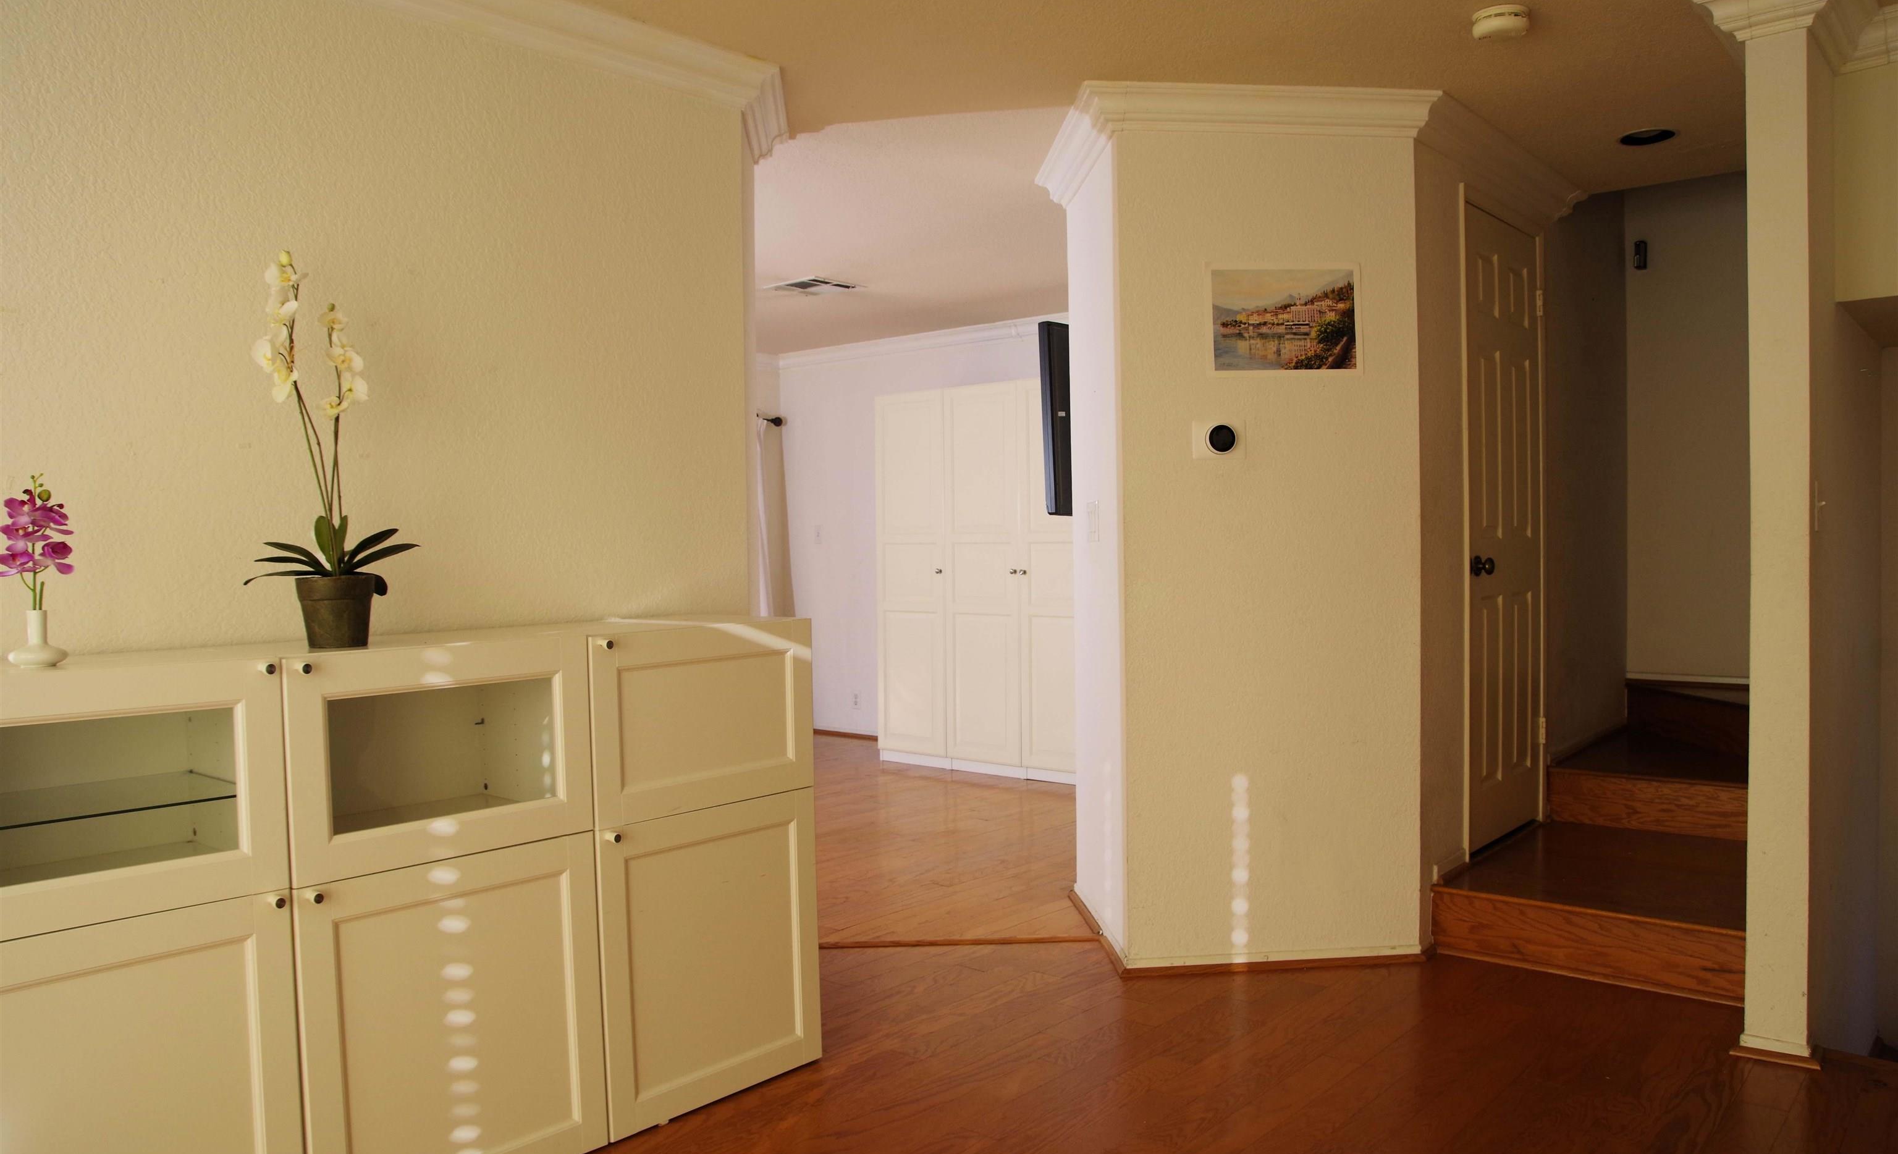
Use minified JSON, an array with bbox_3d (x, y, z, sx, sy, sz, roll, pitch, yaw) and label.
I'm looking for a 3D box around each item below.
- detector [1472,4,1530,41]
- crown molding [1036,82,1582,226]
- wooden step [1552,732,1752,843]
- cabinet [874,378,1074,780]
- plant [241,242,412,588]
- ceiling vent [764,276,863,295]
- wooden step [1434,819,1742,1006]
[{"bbox_3d":[1.303,-1.303,3.106,0.123,0.040,0.123,0,2,40],"label":"detector"},{"bbox_3d":[1.337,-1.296,4.127,2.023,0.105,1.053,-1,1,-5],"label":"crown molding"},{"bbox_3d":[2.861,0.763,4.905,0.840,0.188,1.250,0,2,40],"label":"wooden step"},{"bbox_3d":[0.354,0.008,7.116,1.500,2.041,0.570,0,2,40],"label":"cabinet"},{"bbox_3d":[-1.135,-0.285,2.413,0.300,0.625,0.240,-2,2,-25],"label":"plant"},{"bbox_3d":[-0.632,-1.360,6.238,0.360,0.025,0.360,0,2,40],"label":"ceiling vent"},{"bbox_3d":[2.100,0.985,4.010,0.840,0.188,1.130,0,2,40],"label":"wooden step"}]

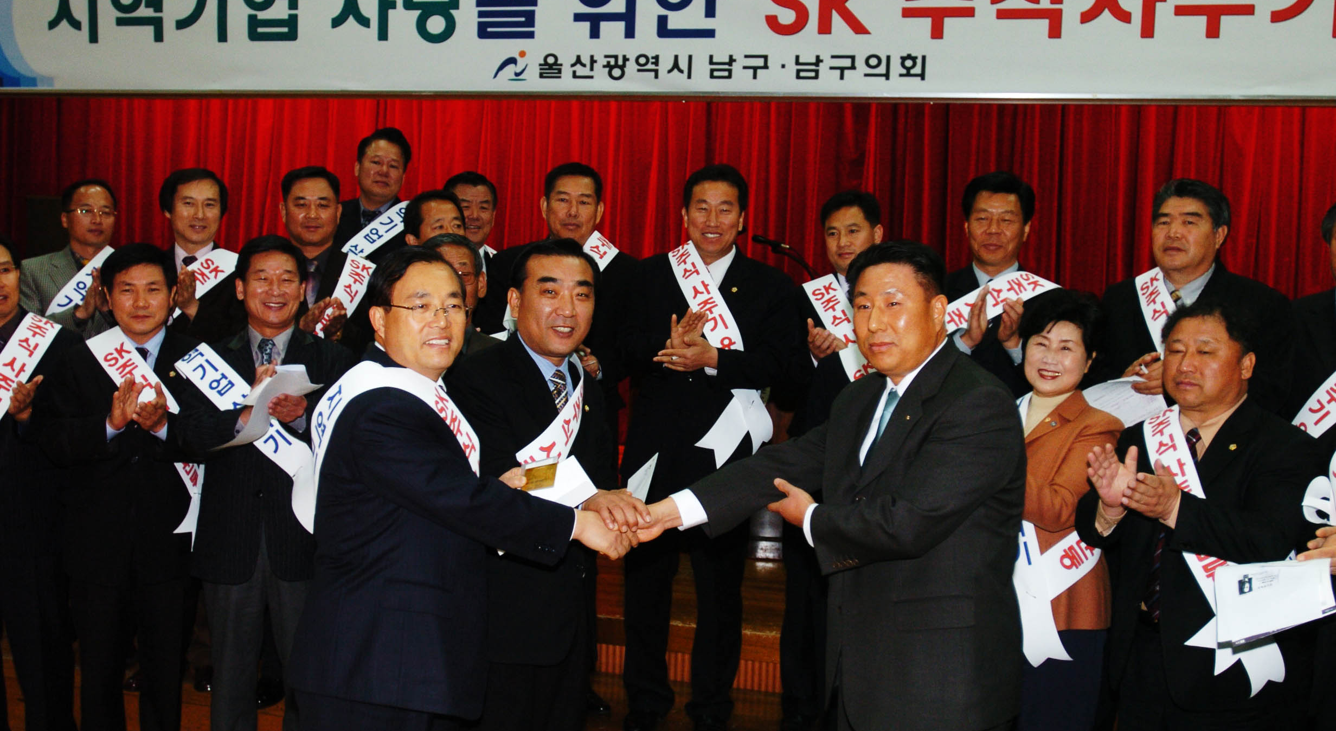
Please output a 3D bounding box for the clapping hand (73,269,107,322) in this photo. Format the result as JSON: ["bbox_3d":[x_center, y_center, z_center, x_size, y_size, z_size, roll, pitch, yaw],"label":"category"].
[{"bbox_3d":[-1.926,-0.235,4.452,0.120,0.180,0.130,1,5,-10],"label":"clapping hand"}]

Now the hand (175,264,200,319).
[{"bbox_3d":[-1.514,-0.231,4.180,0.100,0.180,0.130,1,5,-8],"label":"hand"}]

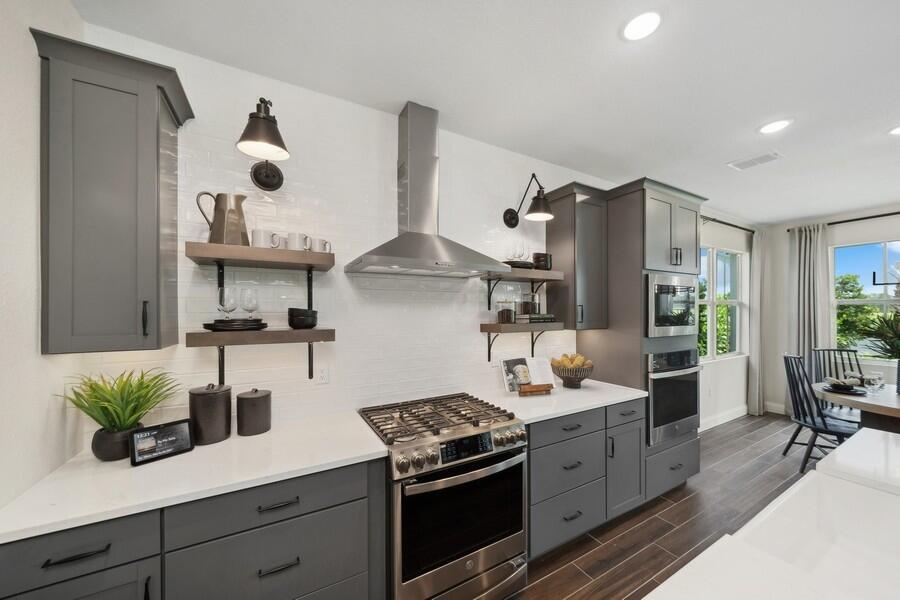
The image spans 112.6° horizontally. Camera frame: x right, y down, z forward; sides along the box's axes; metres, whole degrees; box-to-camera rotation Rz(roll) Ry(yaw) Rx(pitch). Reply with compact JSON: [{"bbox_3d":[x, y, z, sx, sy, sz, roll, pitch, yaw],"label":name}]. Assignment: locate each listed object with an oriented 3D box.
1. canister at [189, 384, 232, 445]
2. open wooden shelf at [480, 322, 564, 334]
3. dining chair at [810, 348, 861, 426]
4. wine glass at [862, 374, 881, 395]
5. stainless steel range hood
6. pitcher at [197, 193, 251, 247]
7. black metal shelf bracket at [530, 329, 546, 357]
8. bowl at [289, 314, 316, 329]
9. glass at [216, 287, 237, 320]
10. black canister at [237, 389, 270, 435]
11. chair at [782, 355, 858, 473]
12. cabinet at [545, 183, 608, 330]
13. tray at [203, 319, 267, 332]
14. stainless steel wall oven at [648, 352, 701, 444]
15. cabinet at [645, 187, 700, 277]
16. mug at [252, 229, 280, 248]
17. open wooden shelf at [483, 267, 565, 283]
[{"bbox_3d":[-1.145,0.531,1.446,0.152,0.263,0.152,0,0,-27],"label":"canister"},{"bbox_3d":[0.569,0.216,2.338,0.619,0.060,0.255,1,-1,-28],"label":"open wooden shelf"},{"bbox_3d":[4.220,1.090,3.070,0.510,1.030,0.570,0,0,7],"label":"dining chair"},{"bbox_3d":[4.002,0.787,2.848,0.085,0.160,0.085,1,-1,-28],"label":"wine glass"},{"bbox_3d":[-0.138,-0.705,1.830,0.885,1.075,0.540,0,0,-27],"label":"stainless steel range hood"},{"bbox_3d":[-1.066,-0.372,1.411,0.205,0.255,0.150,1,-1,-28],"label":"pitcher"},{"bbox_3d":[0.757,0.354,2.488,0.030,0.250,0.200,0,0,-27],"label":"black metal shelf bracket"},{"bbox_3d":[-0.771,0.119,1.582,0.140,0.060,0.140,0,0,-27],"label":"bowl"},{"bbox_3d":[-1.084,0.017,1.461,0.080,0.164,0.080,1,-1,-28],"label":"glass"},{"bbox_3d":[-0.990,0.555,1.519,0.147,0.210,0.147,1,-1,-28],"label":"black canister"},{"bbox_3d":[3.600,1.085,2.830,0.570,1.000,0.490,-1,-1,27],"label":"chair"},{"bbox_3d":[1.038,-0.314,2.476,0.385,1.070,0.345,1,-1,-28],"label":"cabinet"},{"bbox_3d":[-1.055,0.124,1.476,0.255,0.056,0.255,1,-1,-28],"label":"tray"},{"bbox_3d":[1.623,0.748,2.546,0.740,0.700,0.580,1,-1,-28],"label":"stainless steel wall oven"},{"bbox_3d":[1.621,-0.501,2.613,0.810,0.600,0.620,1,-1,-28],"label":"cabinet"},{"bbox_3d":[-0.904,-0.292,1.482,0.115,0.094,0.083,1,-1,-28],"label":"mug"},{"bbox_3d":[0.555,-0.182,2.273,0.605,0.061,0.250,1,-1,-28],"label":"open wooden shelf"}]

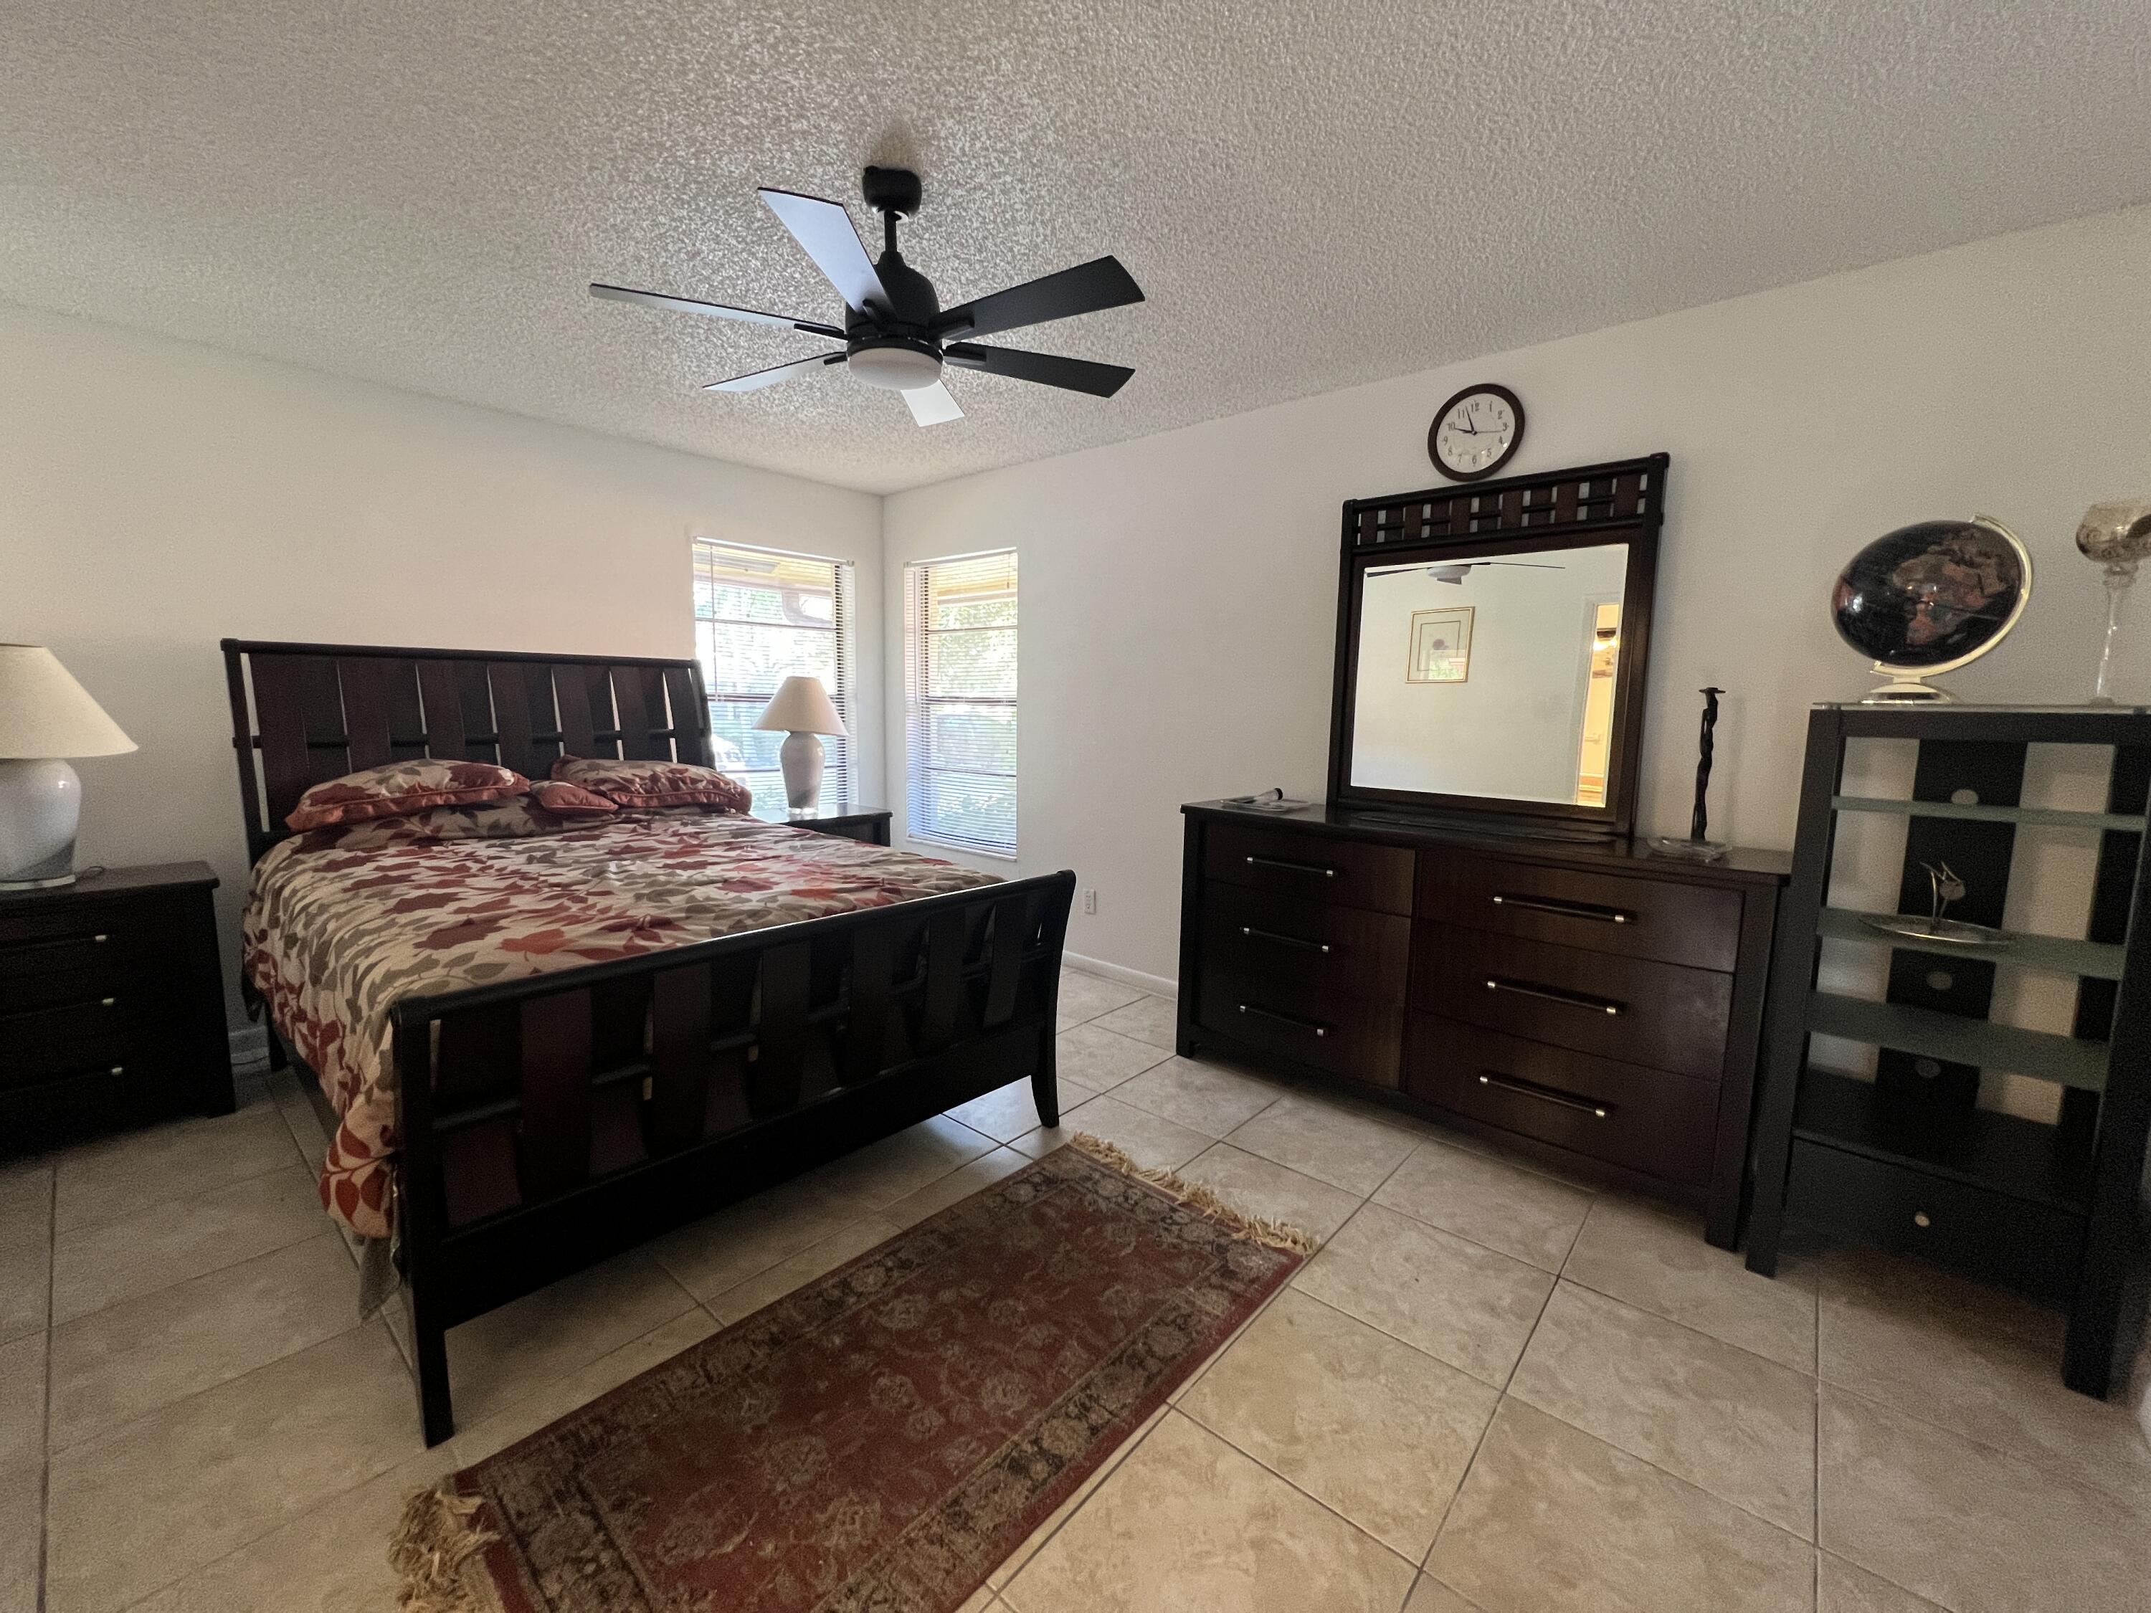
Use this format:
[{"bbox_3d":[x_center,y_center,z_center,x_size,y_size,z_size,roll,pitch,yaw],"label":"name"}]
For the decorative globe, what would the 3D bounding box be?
[{"bbox_3d":[1.915,-0.443,1.826,0.340,0.420,0.310,6,8,41],"label":"decorative globe"}]

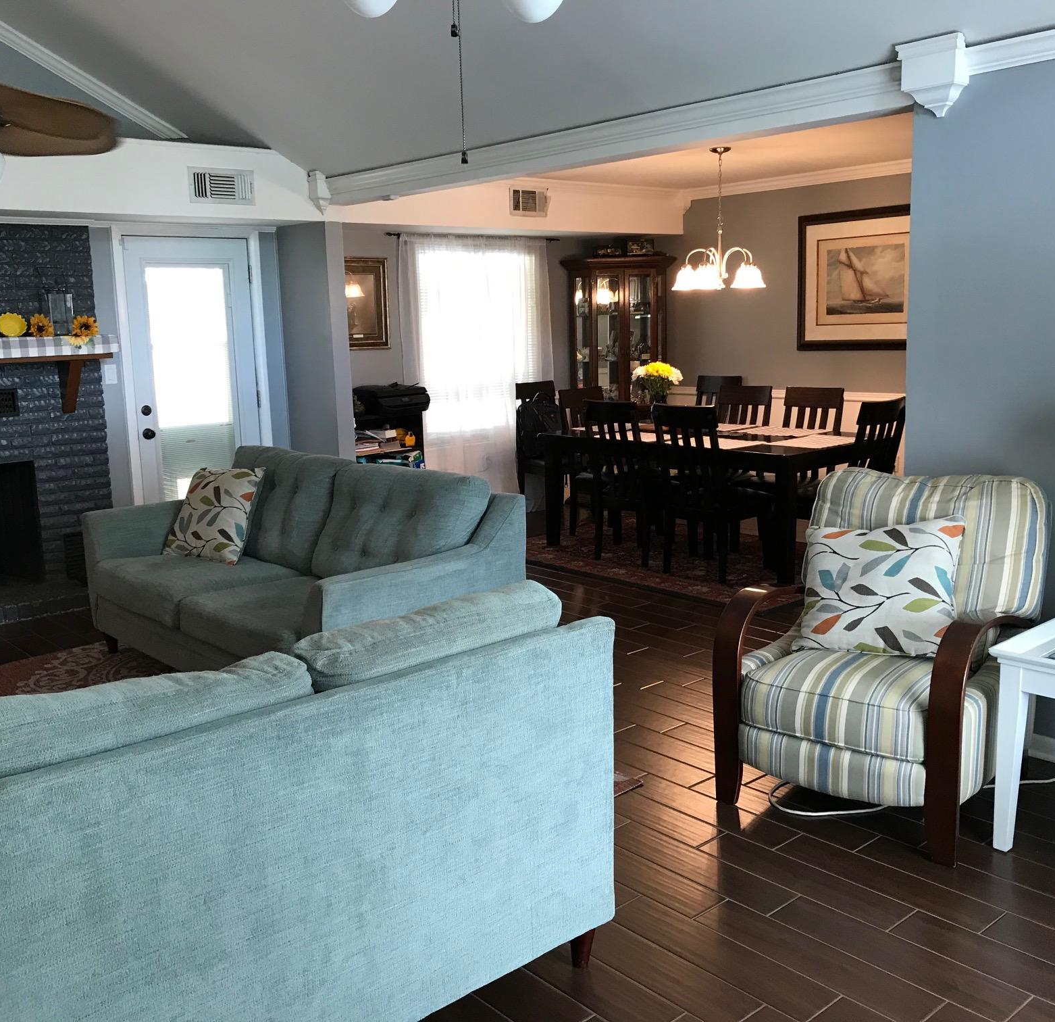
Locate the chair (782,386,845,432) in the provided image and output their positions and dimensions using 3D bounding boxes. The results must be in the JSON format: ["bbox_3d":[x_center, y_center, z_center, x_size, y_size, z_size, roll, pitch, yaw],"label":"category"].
[{"bbox_3d":[1.722,-0.289,7.236,0.580,1.010,0.460,-10,13,-41],"label":"chair"}]

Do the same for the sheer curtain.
[{"bbox_3d":[-0.335,-0.964,8.247,1.400,2.090,0.100,-10,13,-41],"label":"sheer curtain"}]

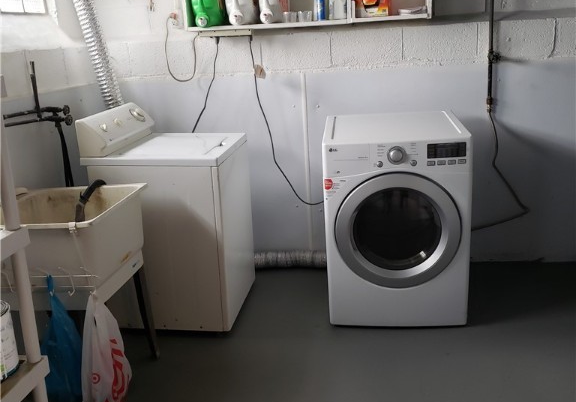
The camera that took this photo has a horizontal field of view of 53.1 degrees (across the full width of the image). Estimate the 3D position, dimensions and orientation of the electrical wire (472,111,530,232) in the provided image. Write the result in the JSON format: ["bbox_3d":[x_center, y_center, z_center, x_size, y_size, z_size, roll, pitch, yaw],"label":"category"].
[{"bbox_3d":[1.252,-0.168,3.358,0.328,0.732,0.101,-1,17,9],"label":"electrical wire"}]

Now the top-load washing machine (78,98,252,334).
[{"bbox_3d":[-0.593,0.068,3.112,0.670,1.100,0.680,-1,16,8],"label":"top-load washing machine"}]

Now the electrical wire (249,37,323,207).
[{"bbox_3d":[0.005,-0.461,3.432,0.394,1.005,0.121,-1,17,9],"label":"electrical wire"}]

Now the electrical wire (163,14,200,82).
[{"bbox_3d":[-0.620,-0.892,3.391,0.212,0.379,0.101,-1,17,9],"label":"electrical wire"}]

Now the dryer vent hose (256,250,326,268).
[{"bbox_3d":[0.012,0.385,3.710,0.505,0.116,0.116,-1,17,9],"label":"dryer vent hose"}]

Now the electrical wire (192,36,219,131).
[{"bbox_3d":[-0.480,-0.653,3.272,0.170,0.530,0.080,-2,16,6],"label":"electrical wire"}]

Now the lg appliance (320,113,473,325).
[{"bbox_3d":[0.569,0.075,3.140,0.685,0.975,0.750,-1,17,7],"label":"lg appliance"}]

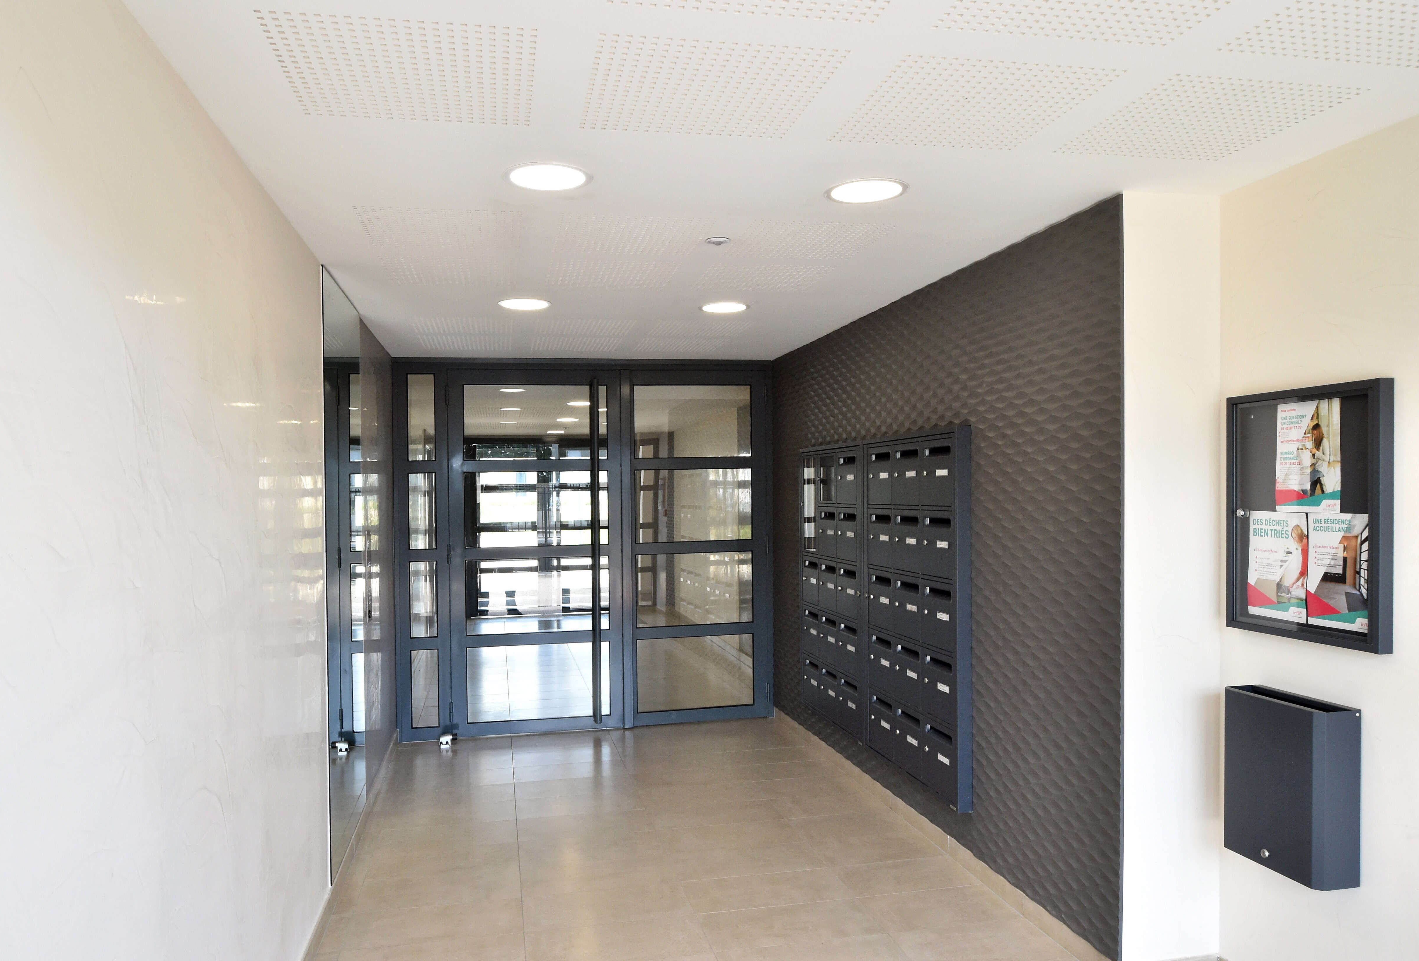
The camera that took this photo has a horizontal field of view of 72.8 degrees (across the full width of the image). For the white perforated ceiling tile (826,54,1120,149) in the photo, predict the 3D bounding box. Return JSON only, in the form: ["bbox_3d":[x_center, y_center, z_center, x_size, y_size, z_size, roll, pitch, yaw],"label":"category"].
[{"bbox_3d":[0.575,-0.844,2.169,0.490,0.015,0.490,-1,0,-12],"label":"white perforated ceiling tile"}]

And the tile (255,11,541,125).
[{"bbox_3d":[-0.600,-0.822,1.935,0.490,0.015,0.490,-1,0,-12],"label":"tile"}]

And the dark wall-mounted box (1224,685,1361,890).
[{"bbox_3d":[1.561,0.816,2.605,0.125,0.458,0.350,-1,0,-12],"label":"dark wall-mounted box"}]

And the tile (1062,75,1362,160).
[{"bbox_3d":[1.159,-0.851,2.276,0.487,0.013,0.487,-1,0,-12],"label":"tile"}]

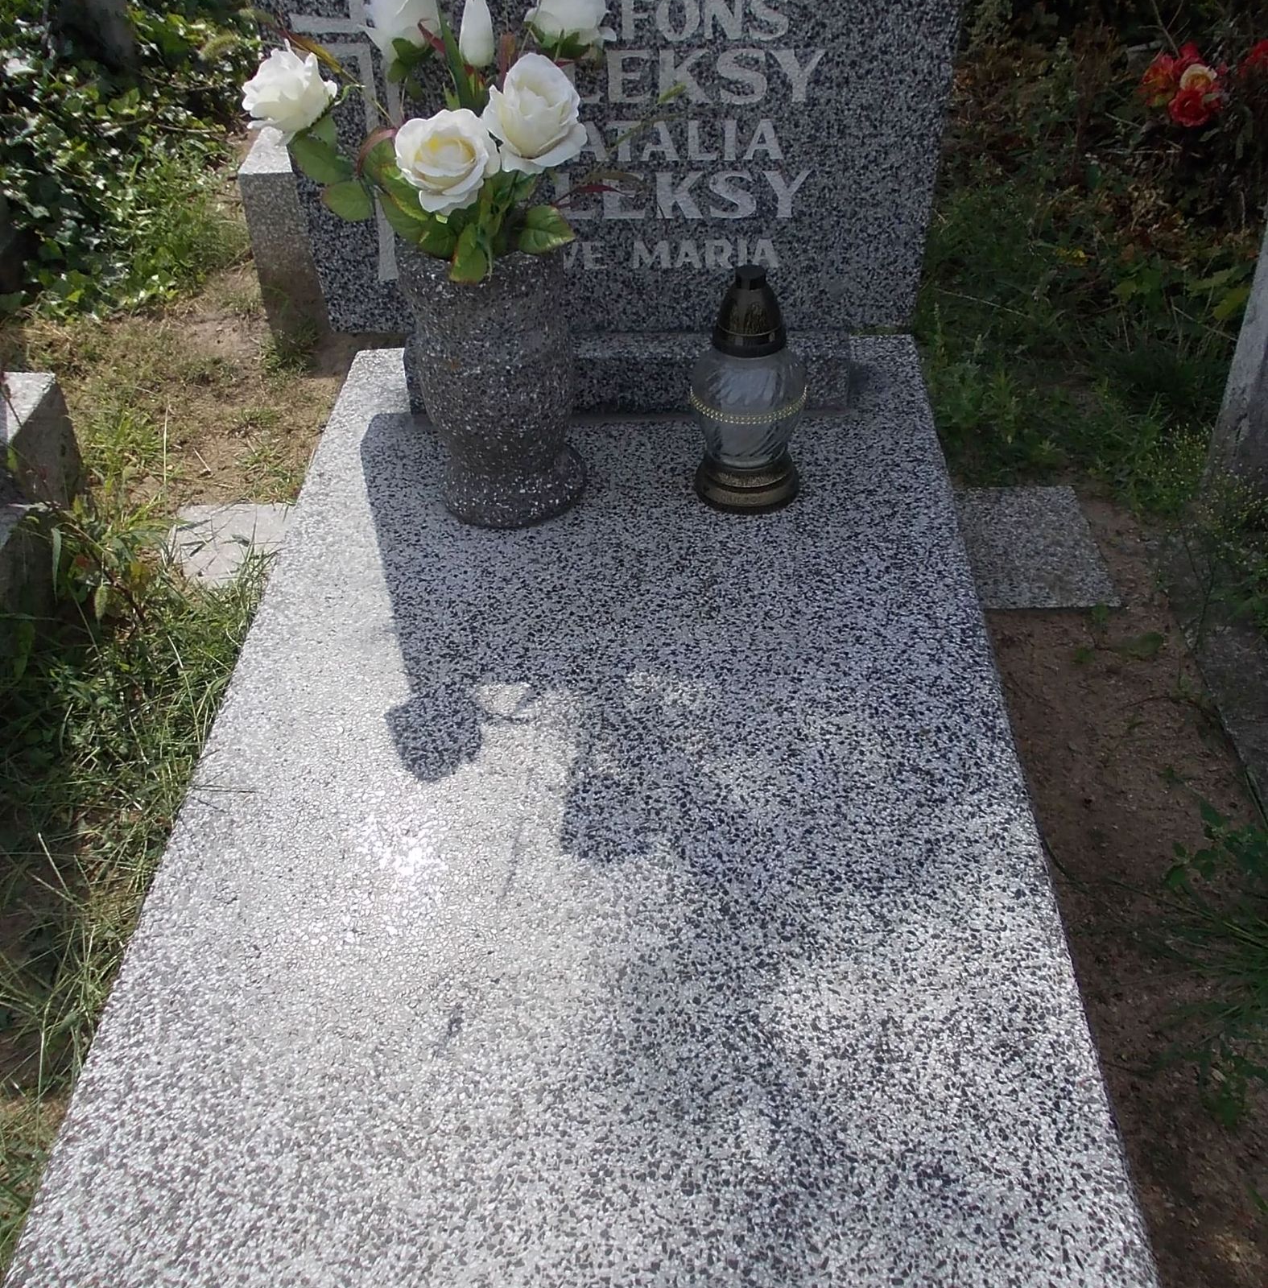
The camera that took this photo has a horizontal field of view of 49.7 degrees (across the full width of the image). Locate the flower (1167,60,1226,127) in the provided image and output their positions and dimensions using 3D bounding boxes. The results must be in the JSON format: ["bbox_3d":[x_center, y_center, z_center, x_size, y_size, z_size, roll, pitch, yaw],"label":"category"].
[{"bbox_3d":[1.111,-1.086,2.700,0.115,0.120,0.100,9,40,13],"label":"flower"}]

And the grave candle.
[{"bbox_3d":[0.129,-0.290,1.520,0.129,0.264,0.129,-1,41,3],"label":"grave candle"}]

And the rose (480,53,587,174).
[{"bbox_3d":[-0.094,-0.498,1.289,0.100,0.090,0.098,2,55,1],"label":"rose"}]

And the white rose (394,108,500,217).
[{"bbox_3d":[-0.174,-0.449,1.275,0.100,0.075,0.100,-5,67,7],"label":"white rose"}]

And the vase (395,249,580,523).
[{"bbox_3d":[-0.147,-0.300,1.523,0.176,0.296,0.176,-1,41,3],"label":"vase"}]

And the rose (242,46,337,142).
[{"bbox_3d":[-0.363,-0.578,1.439,0.090,0.090,0.090,-24,44,-26],"label":"rose"}]

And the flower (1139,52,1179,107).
[{"bbox_3d":[1.056,-1.135,2.750,0.085,0.105,0.085,11,40,15],"label":"flower"}]

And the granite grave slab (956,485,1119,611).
[{"bbox_3d":[0.510,-0.121,1.881,0.250,0.040,0.275,-1,41,3],"label":"granite grave slab"}]

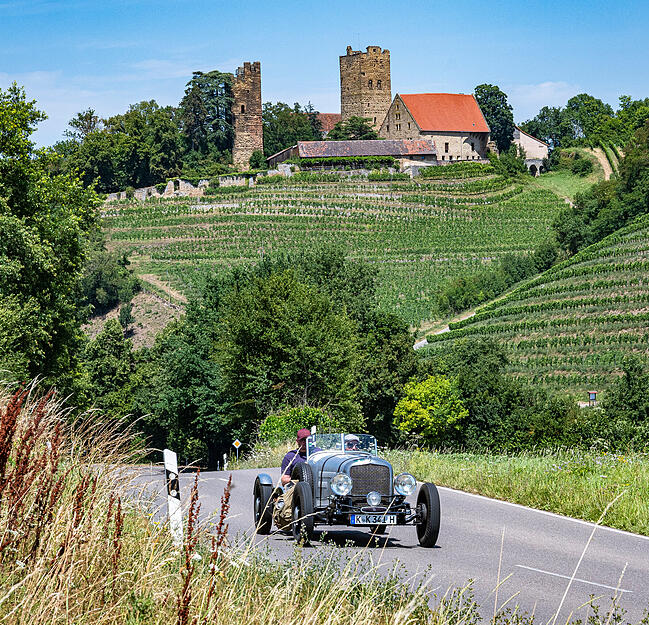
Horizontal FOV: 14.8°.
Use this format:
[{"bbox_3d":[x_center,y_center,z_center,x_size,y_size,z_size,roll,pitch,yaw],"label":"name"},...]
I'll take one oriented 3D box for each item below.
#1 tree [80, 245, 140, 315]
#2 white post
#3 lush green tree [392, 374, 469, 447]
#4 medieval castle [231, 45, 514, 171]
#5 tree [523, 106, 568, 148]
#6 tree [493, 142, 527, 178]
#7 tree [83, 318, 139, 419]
[{"bbox_3d":[-32.542,-5.018,380.000,9.100,10.000,8.800,-1,-3,0],"label":"tree"},{"bbox_3d":[-1.457,1.811,24.200,0.120,0.970,0.100,-4,-3,-7],"label":"white post"},{"bbox_3d":[6.278,5.863,148.000,4.500,4.500,4.200,-1,-3,0],"label":"lush green tree"},{"bbox_3d":[12.293,-52.503,640.000,73.000,32.000,45.000,-1,-3,0],"label":"medieval castle"},{"bbox_3d":[60.138,-50.070,680.000,12.500,12.000,12.000,-1,-3,0],"label":"tree"},{"bbox_3d":[46.148,-37.713,620.000,8.900,9.000,8.500,-1,-3,0],"label":"tree"},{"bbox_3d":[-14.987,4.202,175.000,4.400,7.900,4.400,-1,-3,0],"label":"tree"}]

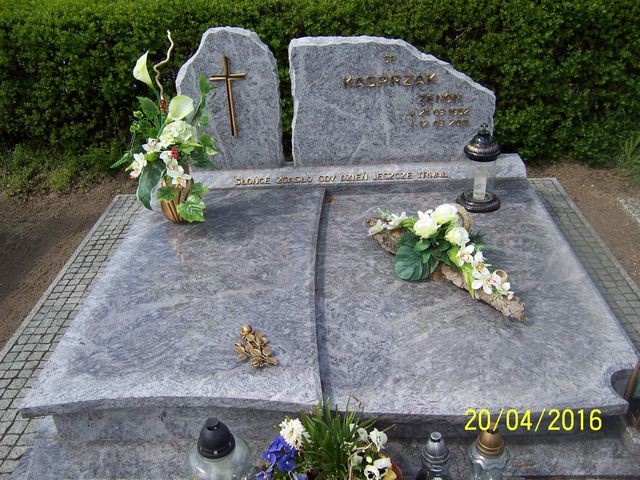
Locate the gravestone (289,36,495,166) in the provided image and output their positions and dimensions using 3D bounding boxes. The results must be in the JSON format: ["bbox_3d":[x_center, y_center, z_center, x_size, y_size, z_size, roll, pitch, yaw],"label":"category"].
[{"bbox_3d":[0.338,-0.654,2.869,0.950,0.584,0.101,-2,30,4],"label":"gravestone"}]

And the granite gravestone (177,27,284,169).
[{"bbox_3d":[-0.433,-0.663,2.901,0.474,0.667,0.101,-2,30,4],"label":"granite gravestone"}]

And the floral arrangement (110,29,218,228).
[{"bbox_3d":[-0.671,-0.450,2.550,0.461,0.799,0.332,-2,30,4],"label":"floral arrangement"}]

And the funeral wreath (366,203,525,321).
[{"bbox_3d":[0.438,0.011,2.202,0.295,0.203,0.806,-25,36,-32],"label":"funeral wreath"}]

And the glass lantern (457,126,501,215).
[{"bbox_3d":[0.684,-0.322,2.590,0.189,0.364,0.189,-2,30,4],"label":"glass lantern"}]

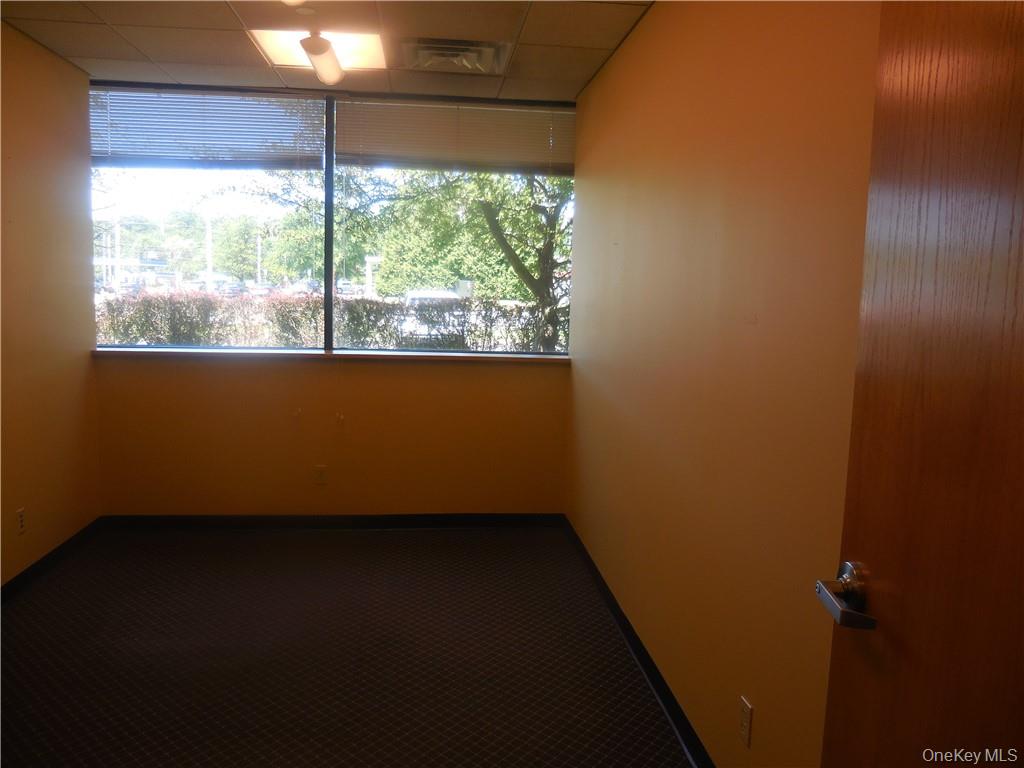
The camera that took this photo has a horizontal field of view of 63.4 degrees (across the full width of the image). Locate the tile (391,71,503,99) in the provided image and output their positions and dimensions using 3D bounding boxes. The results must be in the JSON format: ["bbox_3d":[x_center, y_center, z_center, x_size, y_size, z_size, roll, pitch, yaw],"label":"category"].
[{"bbox_3d":[-0.369,-1.689,4.657,0.610,0.020,0.481,1,7,-6],"label":"tile"}]

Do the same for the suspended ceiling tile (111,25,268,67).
[{"bbox_3d":[-1.529,-1.639,3.996,0.610,0.020,0.607,1,7,-6],"label":"suspended ceiling tile"}]

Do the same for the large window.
[{"bbox_3d":[-1.004,-0.930,4.880,2.720,1.490,0.100,1,7,-6],"label":"large window"}]

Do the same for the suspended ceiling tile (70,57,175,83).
[{"bbox_3d":[-2.106,-1.708,4.480,0.442,0.020,0.481,1,7,-6],"label":"suspended ceiling tile"}]

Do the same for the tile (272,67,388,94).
[{"bbox_3d":[-0.976,-1.696,4.595,0.610,0.020,0.481,1,7,-6],"label":"tile"}]

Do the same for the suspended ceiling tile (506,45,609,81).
[{"bbox_3d":[0.218,-1.620,4.173,0.462,0.020,0.607,1,7,-6],"label":"suspended ceiling tile"}]

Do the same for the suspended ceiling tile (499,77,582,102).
[{"bbox_3d":[0.164,-1.683,4.711,0.462,0.020,0.481,1,7,-6],"label":"suspended ceiling tile"}]

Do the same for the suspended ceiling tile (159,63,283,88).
[{"bbox_3d":[-1.583,-1.702,4.533,0.610,0.020,0.481,1,7,-6],"label":"suspended ceiling tile"}]

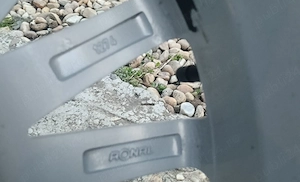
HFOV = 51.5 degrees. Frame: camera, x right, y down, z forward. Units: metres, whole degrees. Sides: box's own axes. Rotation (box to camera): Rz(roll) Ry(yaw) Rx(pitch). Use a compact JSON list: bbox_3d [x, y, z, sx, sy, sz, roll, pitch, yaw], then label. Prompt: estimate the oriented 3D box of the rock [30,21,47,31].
[{"bbox_3d":[-0.226,-0.134,0.633,0.034,0.019,0.024,0,52,0],"label":"rock"}]

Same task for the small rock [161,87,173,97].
[{"bbox_3d":[0.030,0.003,0.526,0.022,0.013,0.016,-24,56,-18],"label":"small rock"}]

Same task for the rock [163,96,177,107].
[{"bbox_3d":[0.037,0.019,0.555,0.024,0.014,0.021,0,53,0],"label":"rock"}]

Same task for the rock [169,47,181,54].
[{"bbox_3d":[0.057,-0.094,0.719,0.027,0.016,0.020,0,45,0],"label":"rock"}]

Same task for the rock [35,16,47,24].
[{"bbox_3d":[-0.285,-0.183,0.808,0.030,0.018,0.025,0,45,0],"label":"rock"}]

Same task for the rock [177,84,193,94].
[{"bbox_3d":[0.070,-0.003,0.628,0.031,0.017,0.022,0,45,0],"label":"rock"}]

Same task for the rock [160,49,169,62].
[{"bbox_3d":[0.028,-0.065,0.579,0.016,0.016,0.028,23,55,17],"label":"rock"}]

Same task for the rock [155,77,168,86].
[{"bbox_3d":[0.022,-0.017,0.583,0.024,0.013,0.020,0,53,0],"label":"rock"}]

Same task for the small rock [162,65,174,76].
[{"bbox_3d":[0.036,-0.039,0.600,0.023,0.014,0.023,0,53,0],"label":"small rock"}]

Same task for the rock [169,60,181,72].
[{"bbox_3d":[0.045,-0.043,0.562,0.023,0.017,0.025,0,52,0],"label":"rock"}]

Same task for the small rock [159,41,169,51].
[{"bbox_3d":[0.031,-0.107,0.732,0.025,0.020,0.027,0,45,0],"label":"small rock"}]

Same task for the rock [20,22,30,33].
[{"bbox_3d":[-0.314,-0.160,0.785,0.024,0.022,0.029,0,45,0],"label":"rock"}]

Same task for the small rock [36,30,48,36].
[{"bbox_3d":[-0.265,-0.142,0.767,0.030,0.013,0.017,0,45,0],"label":"small rock"}]

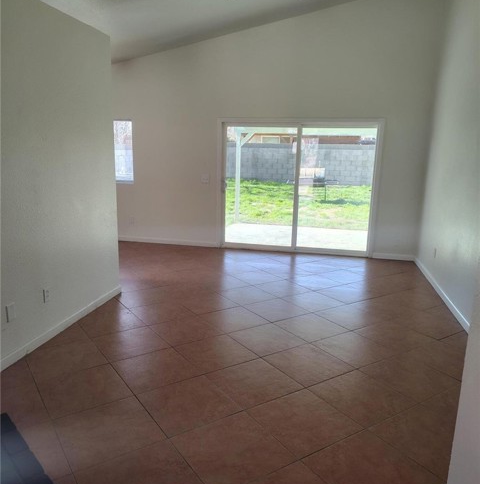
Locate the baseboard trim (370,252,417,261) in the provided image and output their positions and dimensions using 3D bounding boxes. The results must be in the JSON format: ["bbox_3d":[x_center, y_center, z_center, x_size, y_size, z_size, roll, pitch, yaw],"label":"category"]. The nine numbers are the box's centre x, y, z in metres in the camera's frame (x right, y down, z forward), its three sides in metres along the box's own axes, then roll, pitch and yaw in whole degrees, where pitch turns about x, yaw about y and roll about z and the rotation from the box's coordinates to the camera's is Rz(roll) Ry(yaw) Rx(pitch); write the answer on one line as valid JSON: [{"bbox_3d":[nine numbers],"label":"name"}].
[{"bbox_3d":[2.325,0.224,6.736,0.600,0.090,0.015,4,12,11],"label":"baseboard trim"}]

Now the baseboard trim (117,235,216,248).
[{"bbox_3d":[-1.238,-0.006,7.438,1.790,0.090,0.015,4,12,11],"label":"baseboard trim"}]

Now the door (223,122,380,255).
[{"bbox_3d":[0.859,-0.812,6.866,2.370,2.000,0.100,4,12,11],"label":"door"}]

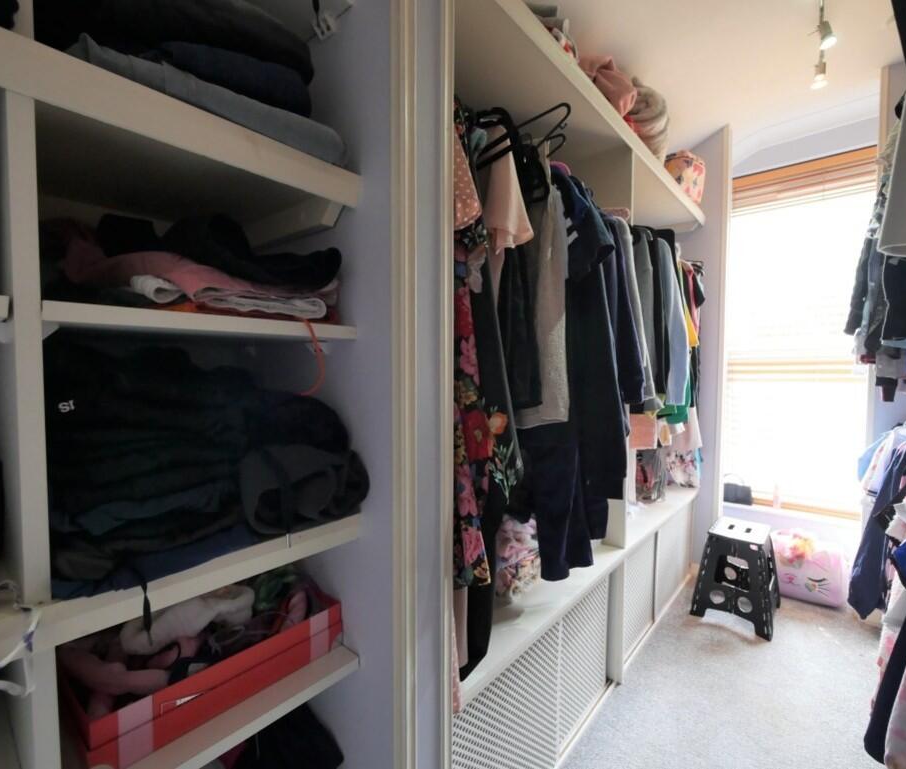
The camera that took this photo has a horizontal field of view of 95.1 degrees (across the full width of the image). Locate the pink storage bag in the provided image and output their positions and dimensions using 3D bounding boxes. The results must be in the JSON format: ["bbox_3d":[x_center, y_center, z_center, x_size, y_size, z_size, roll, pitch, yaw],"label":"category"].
[{"bbox_3d":[1.748,0.917,2.142,0.380,0.275,0.200,2,3,35],"label":"pink storage bag"}]

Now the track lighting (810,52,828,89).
[{"bbox_3d":[1.451,-1.241,1.645,0.056,0.110,0.060,2,3,43],"label":"track lighting"}]

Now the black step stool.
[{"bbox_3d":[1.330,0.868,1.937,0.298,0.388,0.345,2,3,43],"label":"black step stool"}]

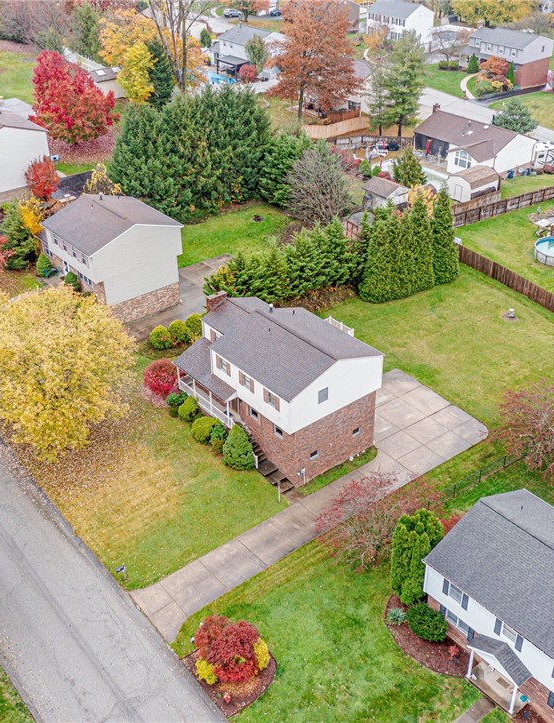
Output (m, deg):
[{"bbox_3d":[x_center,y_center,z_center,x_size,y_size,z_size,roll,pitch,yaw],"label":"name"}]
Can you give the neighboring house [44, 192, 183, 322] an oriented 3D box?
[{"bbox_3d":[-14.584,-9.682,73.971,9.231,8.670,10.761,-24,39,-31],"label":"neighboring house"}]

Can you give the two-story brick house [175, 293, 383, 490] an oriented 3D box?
[{"bbox_3d":[-0.177,1.055,60.575,9.200,8.800,12.900,-24,39,-31],"label":"two-story brick house"}]

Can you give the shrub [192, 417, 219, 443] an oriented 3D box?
[{"bbox_3d":[-5.090,4.830,60.210,1.980,1.590,1.980,-1,33,1],"label":"shrub"}]

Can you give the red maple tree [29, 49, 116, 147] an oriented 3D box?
[{"bbox_3d":[-24.200,-31.100,101.300,10.200,11.600,10.200,0,33,0],"label":"red maple tree"}]

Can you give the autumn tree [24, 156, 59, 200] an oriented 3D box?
[{"bbox_3d":[-23.840,-18.640,86.210,3.540,4.560,3.540,-25,39,-31],"label":"autumn tree"}]

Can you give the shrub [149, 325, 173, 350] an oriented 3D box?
[{"bbox_3d":[-9.610,-2.080,70.070,1.880,1.870,1.880,-1,33,1],"label":"shrub"}]

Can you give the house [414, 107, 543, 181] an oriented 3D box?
[{"bbox_3d":[27.340,-31.090,120.430,12.100,5.540,14.700,-25,40,-33],"label":"house"}]

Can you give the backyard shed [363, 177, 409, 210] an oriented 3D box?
[{"bbox_3d":[14.490,-22.181,112.361,4.400,3.400,4.850,-24,39,-30],"label":"backyard shed"}]

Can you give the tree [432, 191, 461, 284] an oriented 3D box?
[{"bbox_3d":[16.800,-12.450,83.130,2.260,10.170,2.260,-1,33,1],"label":"tree"}]

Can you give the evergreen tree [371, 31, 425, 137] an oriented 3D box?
[{"bbox_3d":[17.544,-38.763,119.284,7.400,14.900,7.000,-1,33,0],"label":"evergreen tree"}]

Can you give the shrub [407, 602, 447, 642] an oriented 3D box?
[{"bbox_3d":[8.800,15.450,49.900,2.300,1.900,2.500,0,33,0],"label":"shrub"}]

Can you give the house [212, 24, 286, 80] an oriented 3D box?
[{"bbox_3d":[-4.040,-56.550,152.440,9.390,6.670,10.450,-25,40,-33],"label":"house"}]

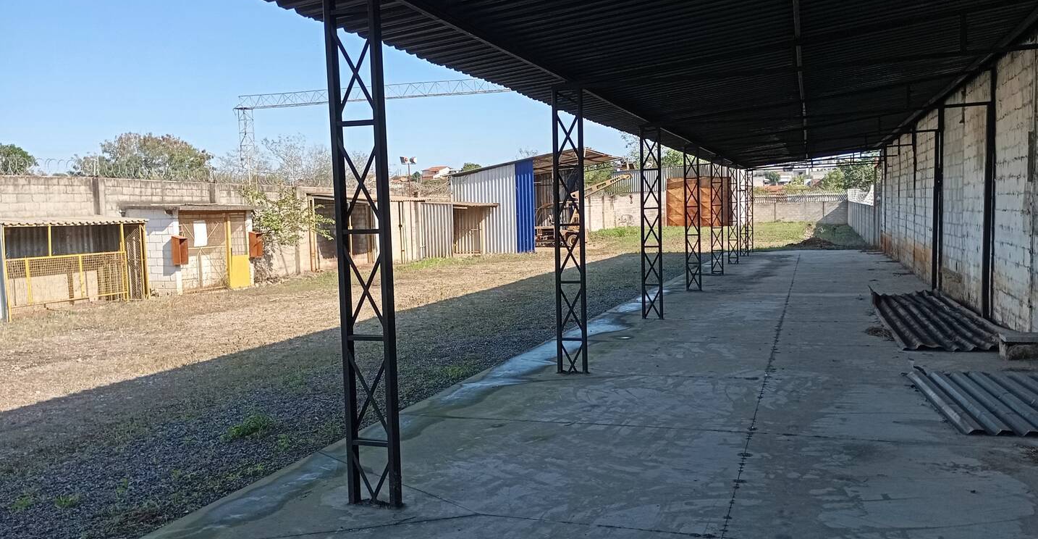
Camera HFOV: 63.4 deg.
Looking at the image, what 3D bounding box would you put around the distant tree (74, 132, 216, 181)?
[{"bbox_3d":[-22.245,-4.605,50.208,8.200,7.050,7.500,-3,4,-24],"label":"distant tree"}]

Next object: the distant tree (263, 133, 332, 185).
[{"bbox_3d":[-12.585,-4.463,48.194,4.200,6.590,4.000,-2,3,-14],"label":"distant tree"}]

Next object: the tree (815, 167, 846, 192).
[{"bbox_3d":[33.445,-7.795,90.183,3.500,6.210,3.500,0,4,20],"label":"tree"}]

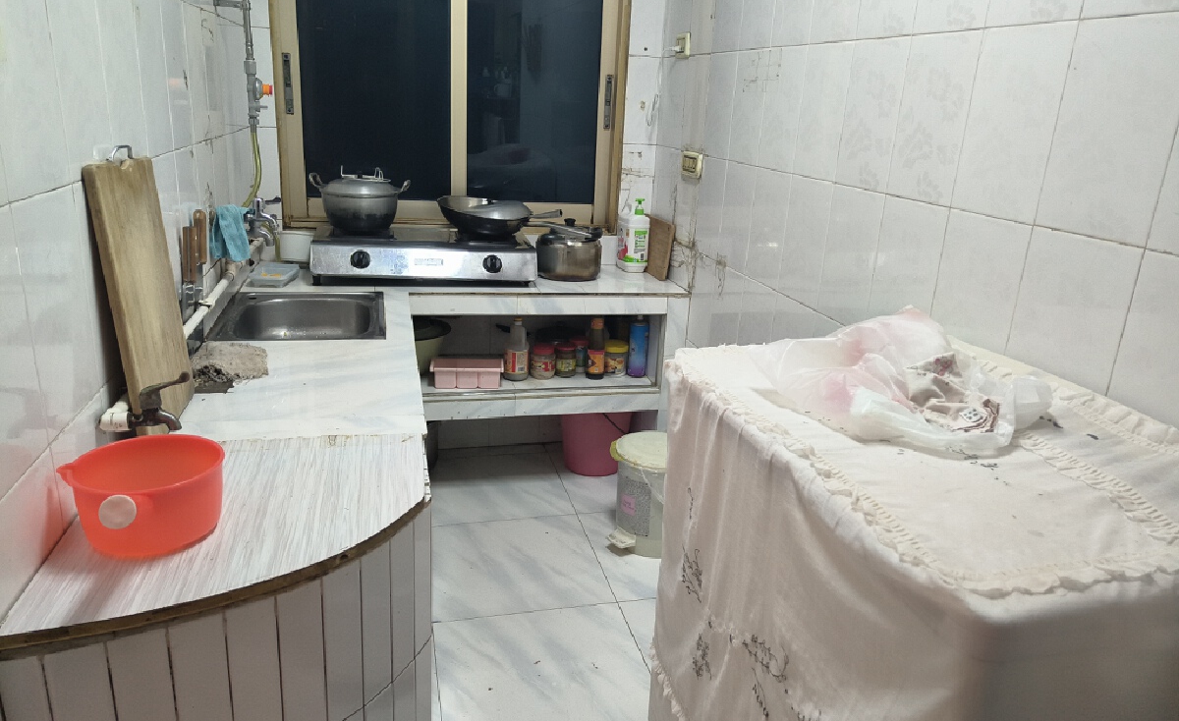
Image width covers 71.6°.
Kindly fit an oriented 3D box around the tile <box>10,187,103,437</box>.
[{"bbox_3d":[-0.695,-0.066,1.065,0.012,0.300,0.200,-1,18,-14],"label":"tile"}]

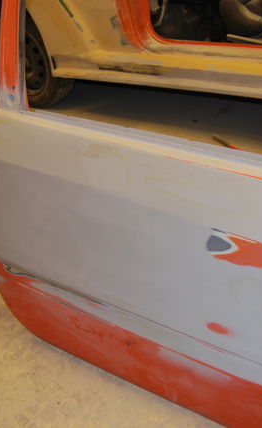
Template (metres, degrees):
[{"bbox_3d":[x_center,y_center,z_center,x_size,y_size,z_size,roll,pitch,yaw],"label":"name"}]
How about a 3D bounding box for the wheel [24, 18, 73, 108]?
[{"bbox_3d":[-0.601,-0.960,3.033,0.575,0.575,0.185,18,38,36],"label":"wheel"}]

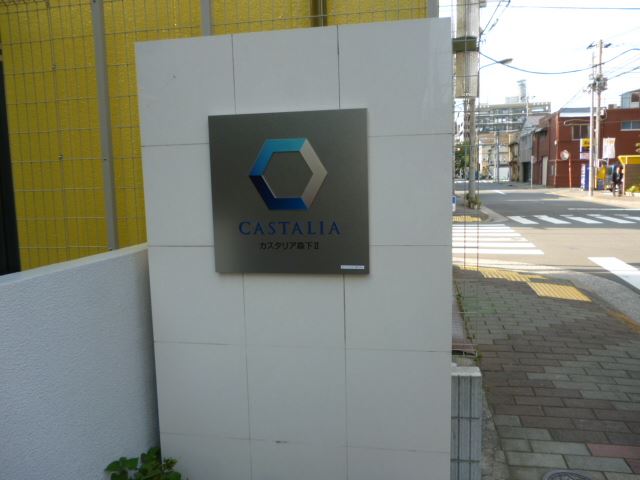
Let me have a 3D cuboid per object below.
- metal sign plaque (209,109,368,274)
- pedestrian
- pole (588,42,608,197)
[{"bbox_3d":[-0.116,-0.172,1.945,0.600,0.600,0.025,0,7,10],"label":"metal sign plaque"},{"bbox_3d":[16.594,-3.264,28.701,0.550,1.710,0.400,4,8,37],"label":"pedestrian"},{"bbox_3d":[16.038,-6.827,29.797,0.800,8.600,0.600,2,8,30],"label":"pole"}]

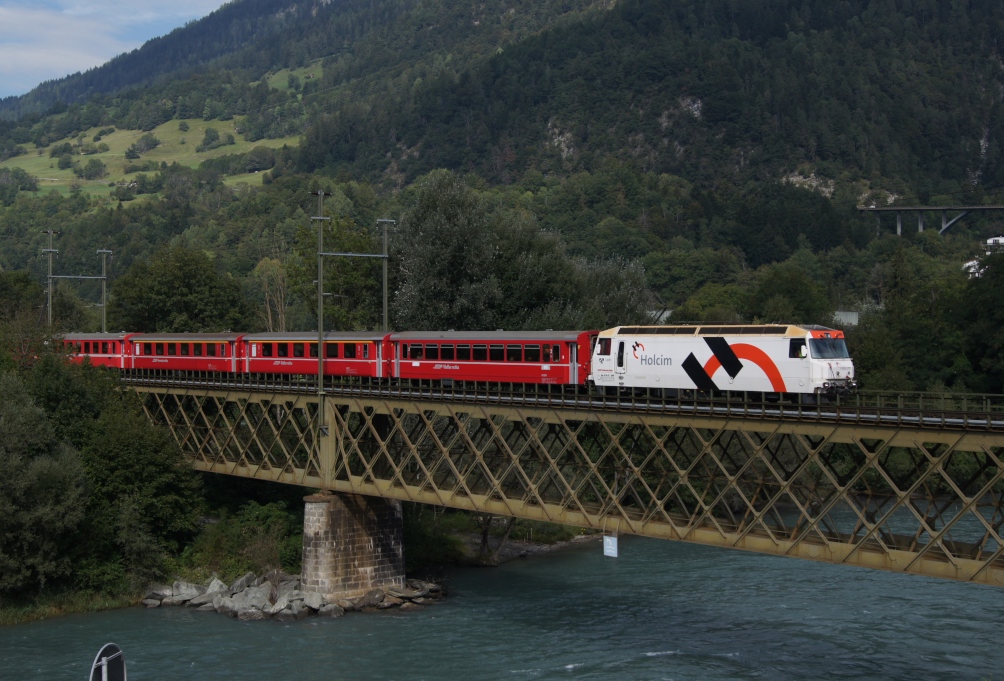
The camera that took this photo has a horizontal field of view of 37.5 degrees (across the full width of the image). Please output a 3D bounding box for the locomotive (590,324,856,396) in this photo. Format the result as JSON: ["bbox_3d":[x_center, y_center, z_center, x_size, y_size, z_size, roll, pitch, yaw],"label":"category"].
[{"bbox_3d":[10.894,1.080,74.815,2.800,3.750,15.700,0,0,-40],"label":"locomotive"}]

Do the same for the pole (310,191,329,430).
[{"bbox_3d":[-11.965,-2.086,97.856,1.600,15.690,0.340,0,0,-40],"label":"pole"}]

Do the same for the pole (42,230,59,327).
[{"bbox_3d":[-40.045,-3.378,131.081,1.650,12.760,0.340,0,0,-40],"label":"pole"}]

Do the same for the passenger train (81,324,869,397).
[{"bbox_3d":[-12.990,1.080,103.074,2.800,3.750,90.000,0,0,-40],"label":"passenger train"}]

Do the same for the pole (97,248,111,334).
[{"bbox_3d":[-36.167,-2.618,134.501,1.450,11.240,0.340,0,0,-40],"label":"pole"}]

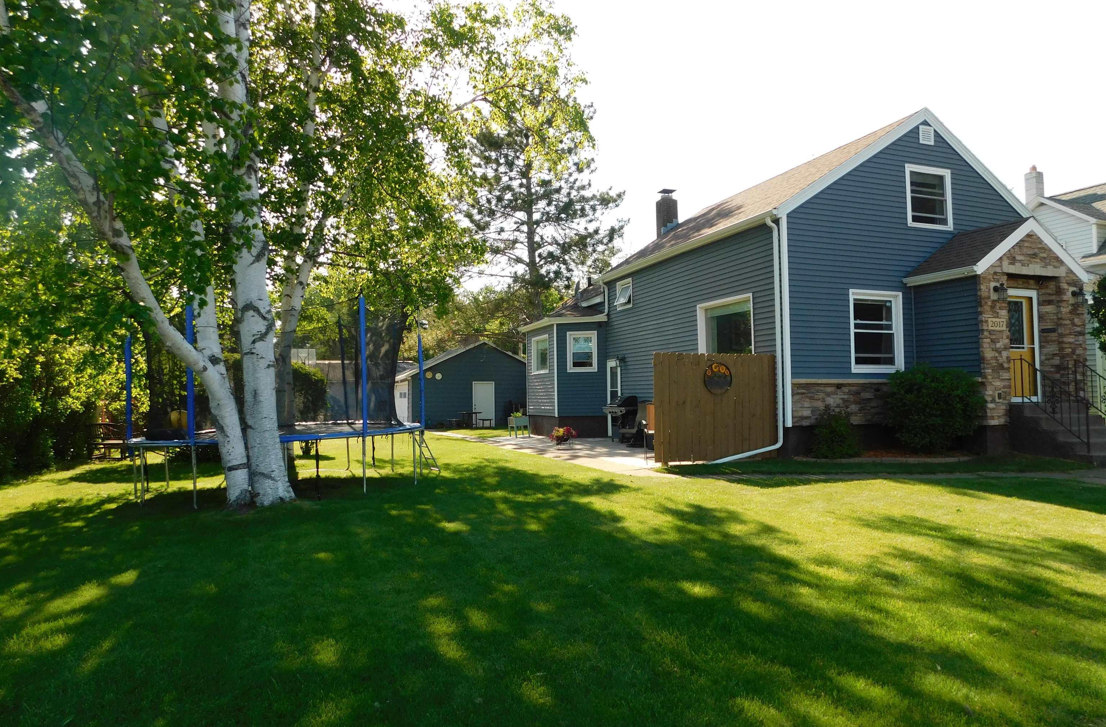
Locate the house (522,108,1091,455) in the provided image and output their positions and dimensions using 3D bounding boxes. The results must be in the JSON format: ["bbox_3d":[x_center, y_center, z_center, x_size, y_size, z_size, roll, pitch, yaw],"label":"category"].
[{"bbox_3d":[5.091,-1.425,17.706,8.650,6.580,11.500,1,-3,-21],"label":"house"}]

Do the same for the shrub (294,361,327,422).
[{"bbox_3d":[-5.787,1.048,17.300,1.150,2.150,1.150,1,-3,-18],"label":"shrub"}]

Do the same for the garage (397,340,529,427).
[{"bbox_3d":[-4.240,1.071,36.598,7.300,3.950,7.000,1,-3,-21],"label":"garage"}]

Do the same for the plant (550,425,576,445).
[{"bbox_3d":[0.212,1.490,15.000,0.570,0.460,0.550,0,-3,1],"label":"plant"}]

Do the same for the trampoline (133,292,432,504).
[{"bbox_3d":[-4.346,0.542,11.929,4.550,2.800,4.500,0,-2,-20],"label":"trampoline"}]

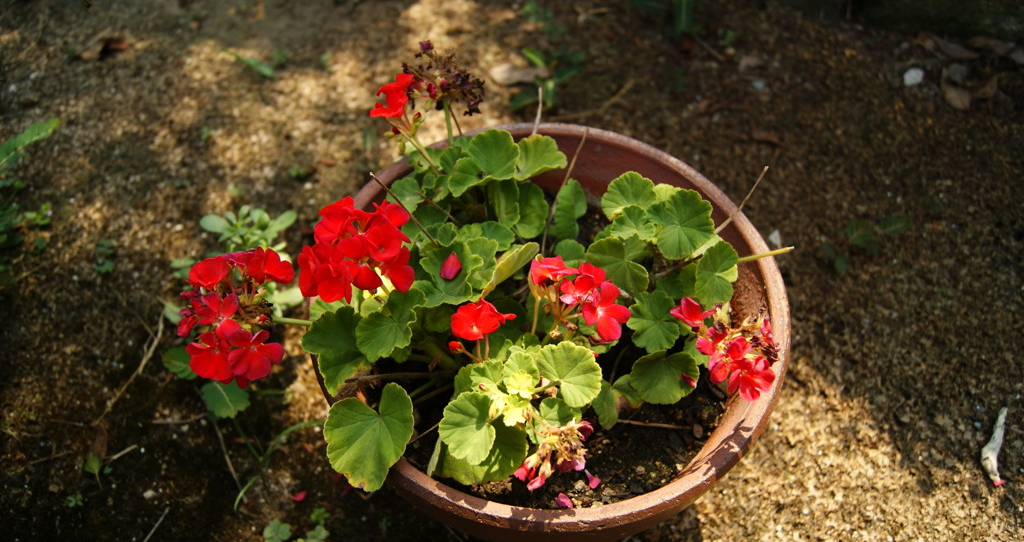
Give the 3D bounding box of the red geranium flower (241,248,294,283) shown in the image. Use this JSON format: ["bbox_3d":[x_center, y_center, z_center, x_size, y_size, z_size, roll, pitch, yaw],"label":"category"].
[{"bbox_3d":[-0.173,-0.004,0.546,0.034,0.018,0.026,0,47,-17],"label":"red geranium flower"}]

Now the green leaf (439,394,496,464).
[{"bbox_3d":[-0.027,0.096,0.473,0.037,0.012,0.043,-25,68,7],"label":"green leaf"}]

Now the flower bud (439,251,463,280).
[{"bbox_3d":[-0.046,-0.004,0.574,0.015,0.006,0.020,20,71,7],"label":"flower bud"}]

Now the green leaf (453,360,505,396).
[{"bbox_3d":[-0.022,0.071,0.512,0.033,0.012,0.025,-10,59,-1],"label":"green leaf"}]

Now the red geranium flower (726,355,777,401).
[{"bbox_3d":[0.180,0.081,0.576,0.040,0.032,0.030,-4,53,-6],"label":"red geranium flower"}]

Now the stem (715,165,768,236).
[{"bbox_3d":[0.179,-0.055,0.601,0.009,0.068,0.006,38,24,10],"label":"stem"}]

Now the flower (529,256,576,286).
[{"bbox_3d":[0.029,0.000,0.554,0.033,0.019,0.021,2,53,0],"label":"flower"}]

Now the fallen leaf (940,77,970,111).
[{"bbox_3d":[0.530,-0.212,0.918,0.037,0.015,0.042,2,53,0],"label":"fallen leaf"}]

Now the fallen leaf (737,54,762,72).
[{"bbox_3d":[0.311,-0.273,1.006,0.033,0.012,0.026,-8,55,-8],"label":"fallen leaf"}]

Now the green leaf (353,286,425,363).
[{"bbox_3d":[-0.086,0.037,0.535,0.044,0.015,0.047,5,76,8],"label":"green leaf"}]

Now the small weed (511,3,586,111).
[{"bbox_3d":[0.051,-0.303,1.084,0.107,0.050,0.177,4,53,0],"label":"small weed"}]

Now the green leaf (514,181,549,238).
[{"bbox_3d":[0.015,-0.051,0.641,0.031,0.049,0.012,2,22,0],"label":"green leaf"}]

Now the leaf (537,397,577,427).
[{"bbox_3d":[0.031,0.097,0.528,0.027,0.010,0.024,15,70,-2],"label":"leaf"}]

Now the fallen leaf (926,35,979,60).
[{"bbox_3d":[0.629,-0.319,1.092,0.068,0.015,0.023,38,60,25],"label":"fallen leaf"}]

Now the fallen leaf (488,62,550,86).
[{"bbox_3d":[0.008,-0.239,0.928,0.074,0.013,0.034,2,53,0],"label":"fallen leaf"}]

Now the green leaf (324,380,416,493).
[{"bbox_3d":[-0.098,0.113,0.524,0.058,0.017,0.067,16,78,12],"label":"green leaf"}]

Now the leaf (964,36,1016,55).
[{"bbox_3d":[0.607,-0.286,0.974,0.063,0.013,0.026,2,53,0],"label":"leaf"}]

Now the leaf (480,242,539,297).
[{"bbox_3d":[-0.002,-0.001,0.584,0.055,0.044,0.016,-31,97,-10],"label":"leaf"}]

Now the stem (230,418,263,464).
[{"bbox_3d":[-0.217,0.139,0.631,0.004,0.004,0.045,-34,78,-23],"label":"stem"}]

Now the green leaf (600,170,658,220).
[{"bbox_3d":[0.096,-0.062,0.634,0.042,0.012,0.038,-5,68,-3],"label":"green leaf"}]

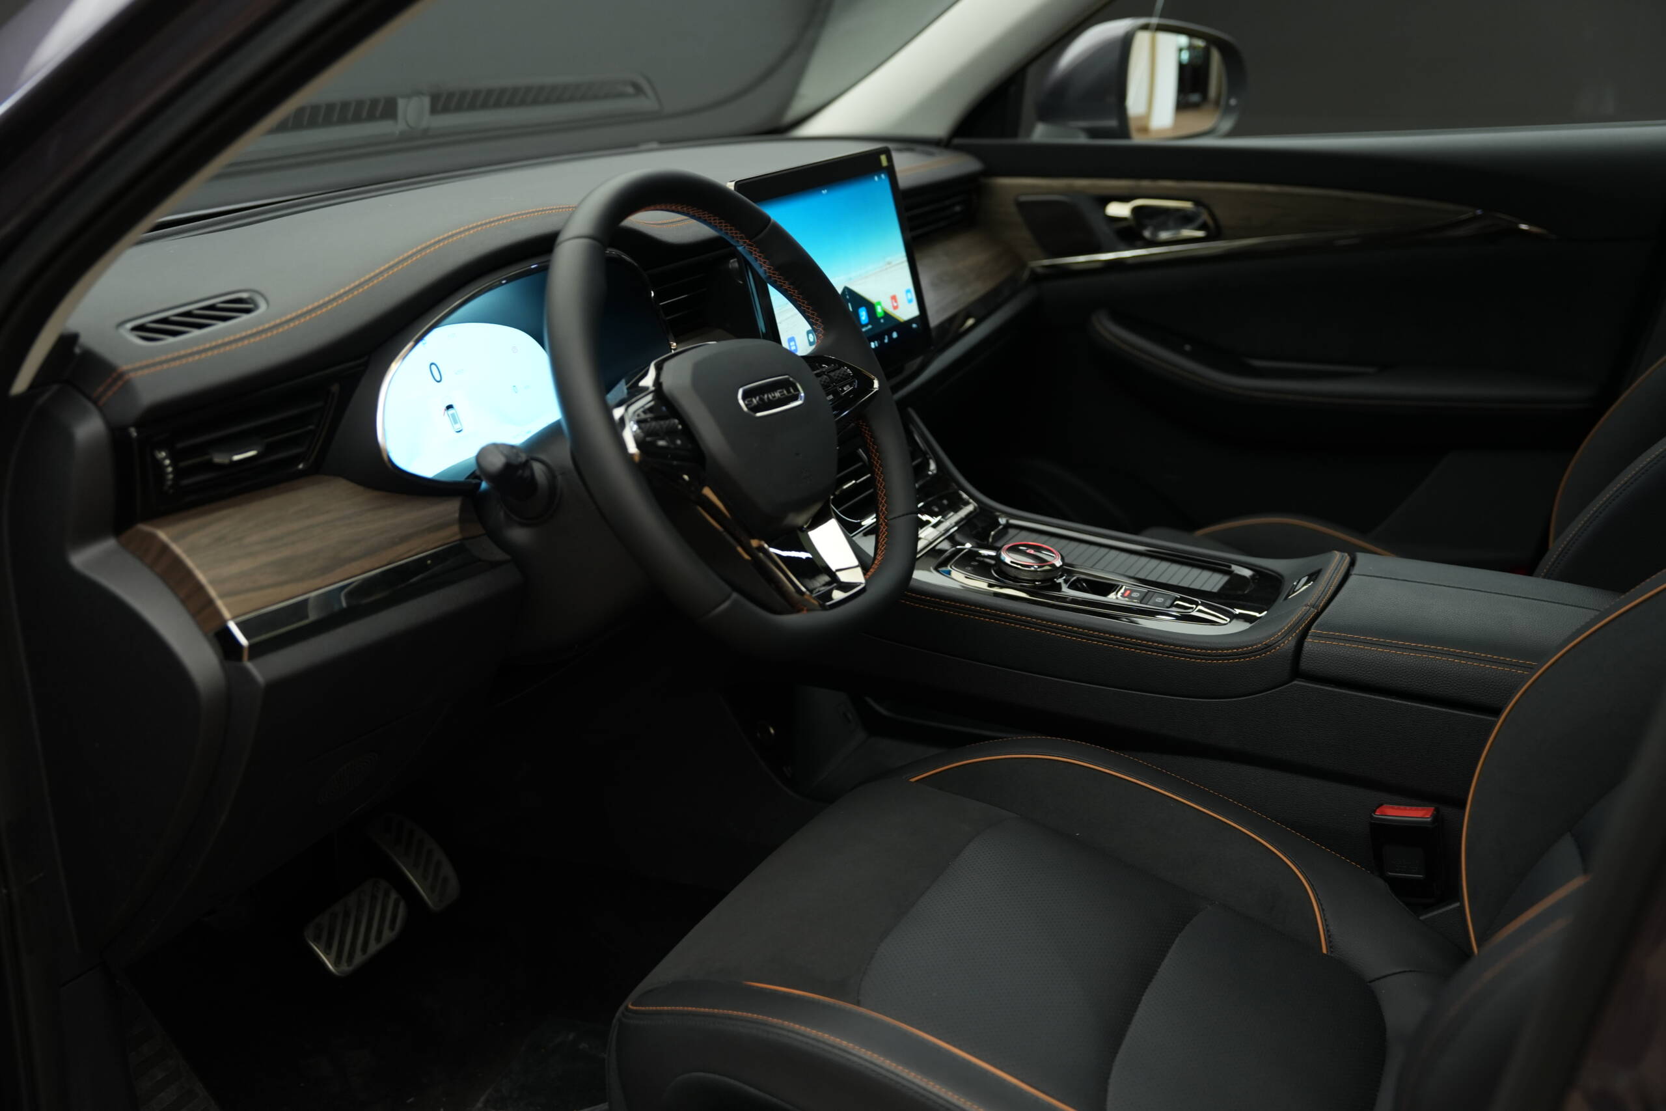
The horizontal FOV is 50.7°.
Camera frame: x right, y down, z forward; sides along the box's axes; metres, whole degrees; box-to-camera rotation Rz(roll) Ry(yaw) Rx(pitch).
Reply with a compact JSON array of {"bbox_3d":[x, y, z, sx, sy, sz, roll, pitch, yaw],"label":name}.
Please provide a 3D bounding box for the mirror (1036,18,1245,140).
[{"bbox_3d":[0.421,-0.638,2.400,0.250,0.180,0.150,-16,26,-39],"label":"mirror"}]

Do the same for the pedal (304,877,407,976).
[{"bbox_3d":[-0.419,0.332,1.573,0.025,0.062,0.104,-40,-3,32],"label":"pedal"}]

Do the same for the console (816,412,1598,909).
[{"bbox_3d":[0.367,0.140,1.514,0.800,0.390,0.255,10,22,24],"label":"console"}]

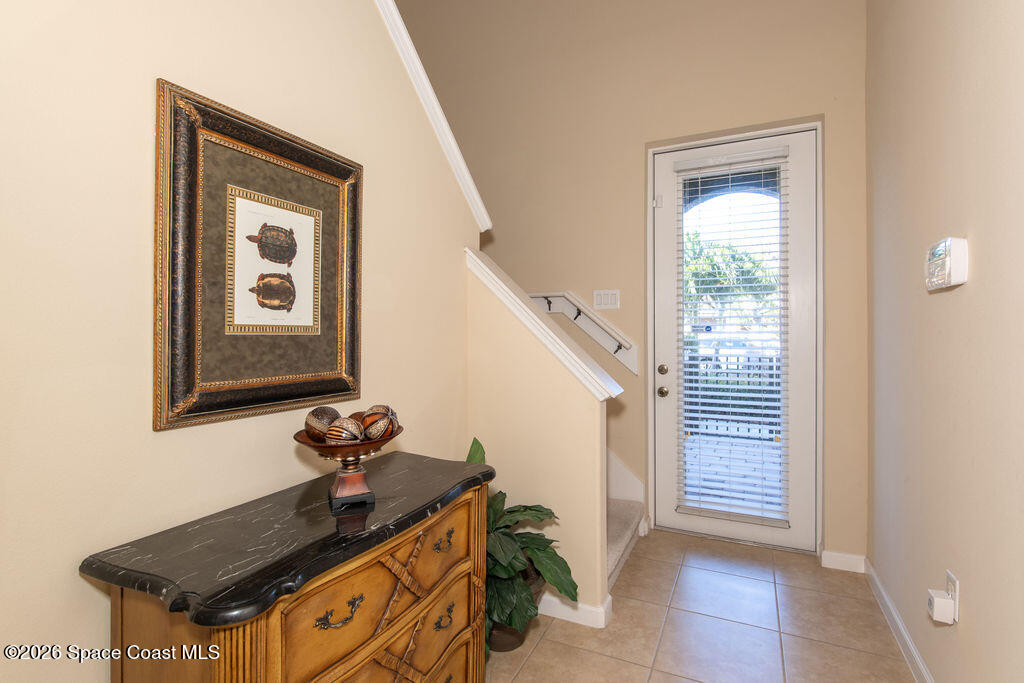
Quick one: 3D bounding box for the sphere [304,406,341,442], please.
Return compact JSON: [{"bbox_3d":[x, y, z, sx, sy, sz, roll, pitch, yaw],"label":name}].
[{"bbox_3d":[-0.505,0.223,1.295,0.096,0.096,0.096,0,1,26],"label":"sphere"}]

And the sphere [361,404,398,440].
[{"bbox_3d":[-0.363,0.226,1.331,0.096,0.096,0.096,-1,1,0],"label":"sphere"}]

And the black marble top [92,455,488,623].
[{"bbox_3d":[-0.461,0.451,1.319,0.485,0.041,0.990,0,1,26],"label":"black marble top"}]

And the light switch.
[{"bbox_3d":[0.620,-0.272,3.167,0.165,0.118,0.009,0,1,26],"label":"light switch"}]

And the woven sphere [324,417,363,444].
[{"bbox_3d":[-0.429,0.244,1.243,0.096,0.096,0.096,0,1,26],"label":"woven sphere"}]

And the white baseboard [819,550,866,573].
[{"bbox_3d":[1.797,1.196,2.626,0.199,0.091,0.015,0,1,26],"label":"white baseboard"}]

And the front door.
[{"bbox_3d":[1.359,0.001,3.008,0.911,2.442,0.045,0,1,26],"label":"front door"}]

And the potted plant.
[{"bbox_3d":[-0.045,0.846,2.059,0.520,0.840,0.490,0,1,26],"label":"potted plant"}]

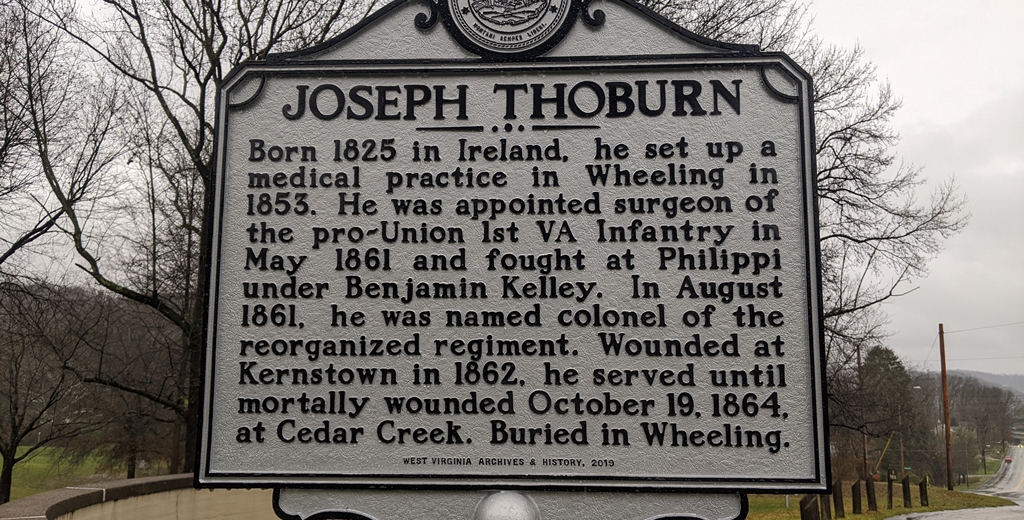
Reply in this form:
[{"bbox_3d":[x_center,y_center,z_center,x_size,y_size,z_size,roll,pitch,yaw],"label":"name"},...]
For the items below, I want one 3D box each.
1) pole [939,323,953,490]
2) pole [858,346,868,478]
[{"bbox_3d":[23.424,7.869,43.095,0.250,8.873,0.250,-3,-9,28],"label":"pole"},{"bbox_3d":[27.991,12.351,63.717,0.270,11.085,0.270,-3,-9,23],"label":"pole"}]

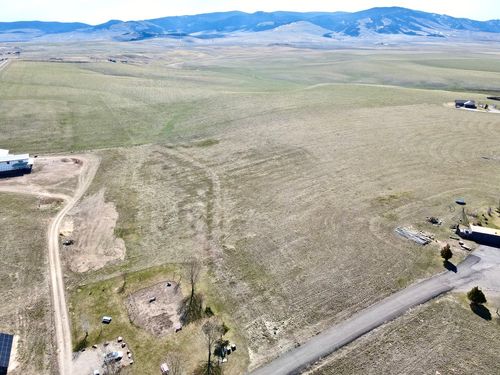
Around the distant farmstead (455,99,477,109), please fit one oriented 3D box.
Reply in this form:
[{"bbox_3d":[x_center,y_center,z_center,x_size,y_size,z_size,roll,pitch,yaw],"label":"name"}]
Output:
[{"bbox_3d":[201.983,-78.003,323.538,16.200,5.800,11.000,9,25,19],"label":"distant farmstead"}]

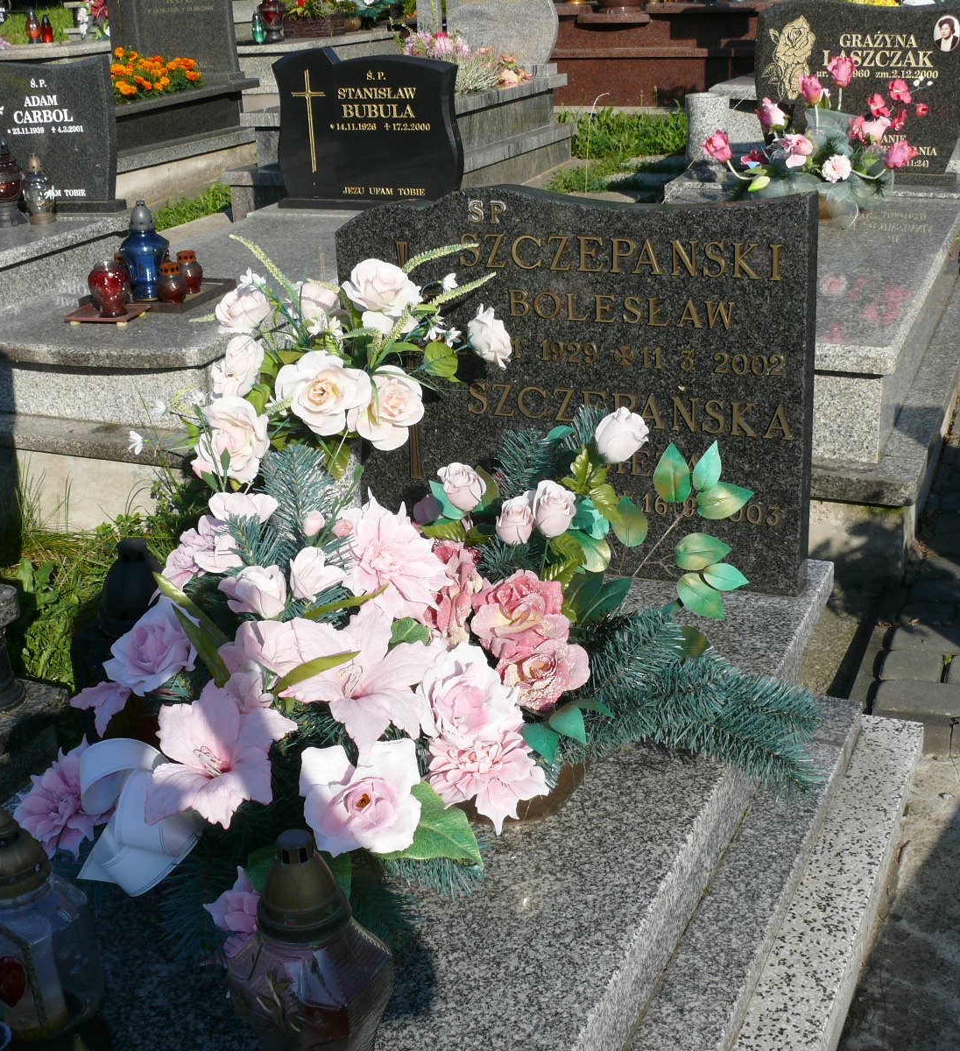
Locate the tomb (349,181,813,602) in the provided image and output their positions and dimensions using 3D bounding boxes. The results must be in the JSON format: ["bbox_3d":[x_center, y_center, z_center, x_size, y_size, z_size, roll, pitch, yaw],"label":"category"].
[{"bbox_3d":[0.157,-0.263,2.640,0.880,0.713,0.068,5,16,21],"label":"tomb"}]

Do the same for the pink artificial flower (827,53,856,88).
[{"bbox_3d":[0.977,-1.229,3.830,0.078,0.090,0.078,5,21,19],"label":"pink artificial flower"}]

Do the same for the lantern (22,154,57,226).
[{"bbox_3d":[-1.508,-1.147,4.850,0.111,0.242,0.111,5,21,19],"label":"lantern"}]

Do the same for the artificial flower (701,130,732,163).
[{"bbox_3d":[0.634,-1.017,3.800,0.084,0.086,0.084,5,21,19],"label":"artificial flower"}]

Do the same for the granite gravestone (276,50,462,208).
[{"bbox_3d":[-0.373,-1.331,4.780,0.634,0.497,0.080,5,17,20],"label":"granite gravestone"}]

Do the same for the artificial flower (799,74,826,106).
[{"bbox_3d":[0.900,-1.176,3.830,0.072,0.079,0.072,5,21,19],"label":"artificial flower"}]

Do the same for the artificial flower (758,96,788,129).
[{"bbox_3d":[0.788,-1.114,3.830,0.081,0.086,0.081,5,21,19],"label":"artificial flower"}]

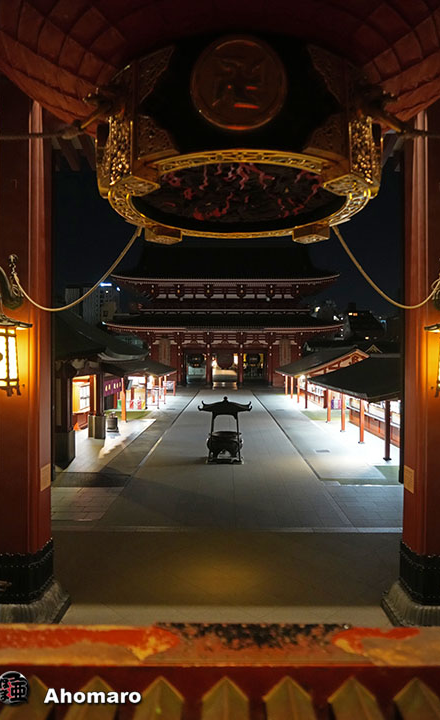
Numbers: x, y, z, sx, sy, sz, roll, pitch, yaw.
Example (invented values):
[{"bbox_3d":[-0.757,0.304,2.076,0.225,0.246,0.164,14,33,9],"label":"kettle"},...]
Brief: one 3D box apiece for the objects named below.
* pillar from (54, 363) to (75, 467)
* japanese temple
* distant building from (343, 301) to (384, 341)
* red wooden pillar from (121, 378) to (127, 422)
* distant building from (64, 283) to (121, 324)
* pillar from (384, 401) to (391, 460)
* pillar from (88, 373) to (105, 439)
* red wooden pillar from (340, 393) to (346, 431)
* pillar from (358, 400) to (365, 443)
[{"bbox_3d":[-6.383,2.135,19.702,0.860,4.065,0.860,0,0,1],"label":"pillar"},{"bbox_3d":[0.850,-7.650,71.500,31.000,22.600,17.000,0,0,1],"label":"japanese temple"},{"bbox_3d":[50.823,-8.057,170.000,15.000,23.198,14.000,0,0,1],"label":"distant building"},{"bbox_3d":[-6.368,2.671,31.776,0.260,2.893,0.260,0,0,1],"label":"red wooden pillar"},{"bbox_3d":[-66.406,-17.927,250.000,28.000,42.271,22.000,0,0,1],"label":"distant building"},{"bbox_3d":[7.250,3.050,20.750,0.200,2.570,0.200,0,0,1],"label":"pillar"},{"bbox_3d":[-6.567,2.305,25.585,0.840,3.677,0.840,0,0,1],"label":"pillar"},{"bbox_3d":[7.153,2.961,27.755,0.210,2.346,0.210,0,0,1],"label":"red wooden pillar"},{"bbox_3d":[7.100,3.015,24.000,0.210,2.270,0.210,0,0,1],"label":"pillar"}]

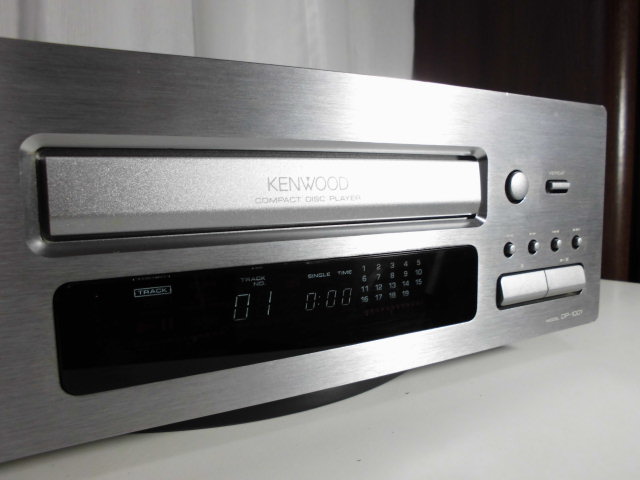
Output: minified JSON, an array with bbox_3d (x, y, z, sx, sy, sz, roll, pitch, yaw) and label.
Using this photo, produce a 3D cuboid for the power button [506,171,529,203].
[{"bbox_3d":[0.072,-0.019,0.174,0.011,0.011,0.004,-4,6,-28],"label":"power button"}]

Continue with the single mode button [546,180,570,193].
[{"bbox_3d":[0.092,-0.020,0.184,0.012,0.004,0.004,-4,6,-28],"label":"single mode button"}]

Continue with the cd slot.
[{"bbox_3d":[-0.004,-0.014,0.137,0.130,0.021,0.008,-4,6,-28],"label":"cd slot"}]

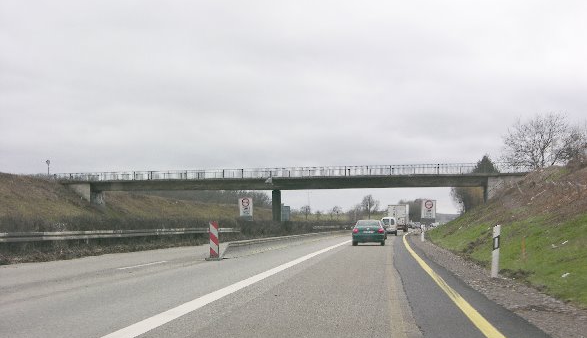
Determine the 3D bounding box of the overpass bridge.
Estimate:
[{"bbox_3d":[-2.500,3.350,123.400,58.500,6.500,6.300,-2,-3,35],"label":"overpass bridge"}]

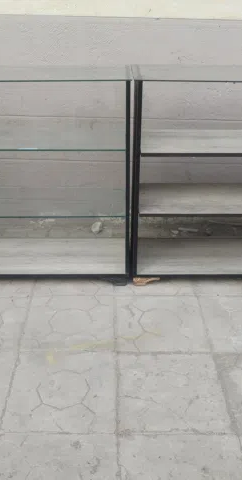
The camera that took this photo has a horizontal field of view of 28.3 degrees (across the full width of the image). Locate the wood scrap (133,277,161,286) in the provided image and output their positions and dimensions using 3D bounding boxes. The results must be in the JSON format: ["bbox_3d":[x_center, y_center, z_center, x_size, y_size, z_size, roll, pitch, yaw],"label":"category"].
[{"bbox_3d":[0.130,0.187,2.420,0.135,0.054,0.090,0,28,0],"label":"wood scrap"}]

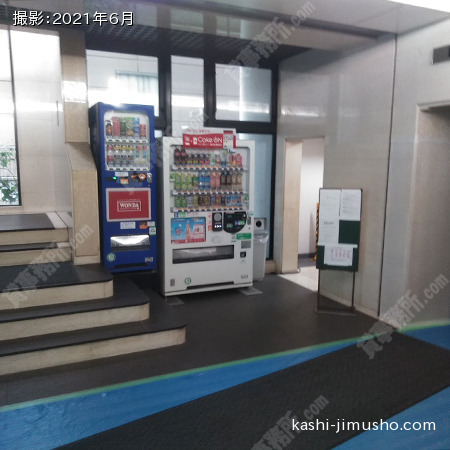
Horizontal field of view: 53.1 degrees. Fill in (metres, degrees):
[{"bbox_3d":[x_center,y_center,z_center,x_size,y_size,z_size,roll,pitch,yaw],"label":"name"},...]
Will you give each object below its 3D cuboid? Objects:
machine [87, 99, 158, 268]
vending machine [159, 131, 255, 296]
[{"bbox_3d":[-1.155,-0.395,5.135,0.584,1.835,0.630,-3,9,-24],"label":"machine"},{"bbox_3d":[-0.287,-0.134,5.591,1.126,1.865,0.690,-3,9,-21],"label":"vending machine"}]

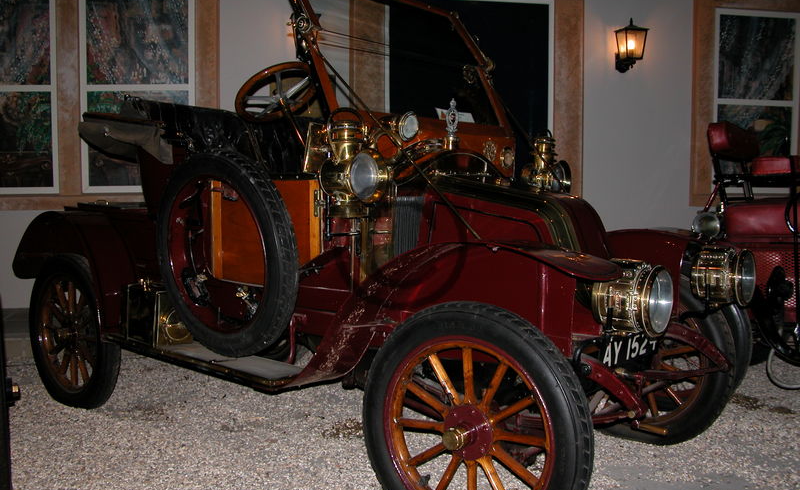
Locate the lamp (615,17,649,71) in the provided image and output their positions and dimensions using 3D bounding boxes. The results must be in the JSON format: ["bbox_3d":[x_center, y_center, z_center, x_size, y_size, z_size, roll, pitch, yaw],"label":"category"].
[{"bbox_3d":[1.834,-1.581,6.408,0.210,0.430,0.280,0,5,-8],"label":"lamp"}]

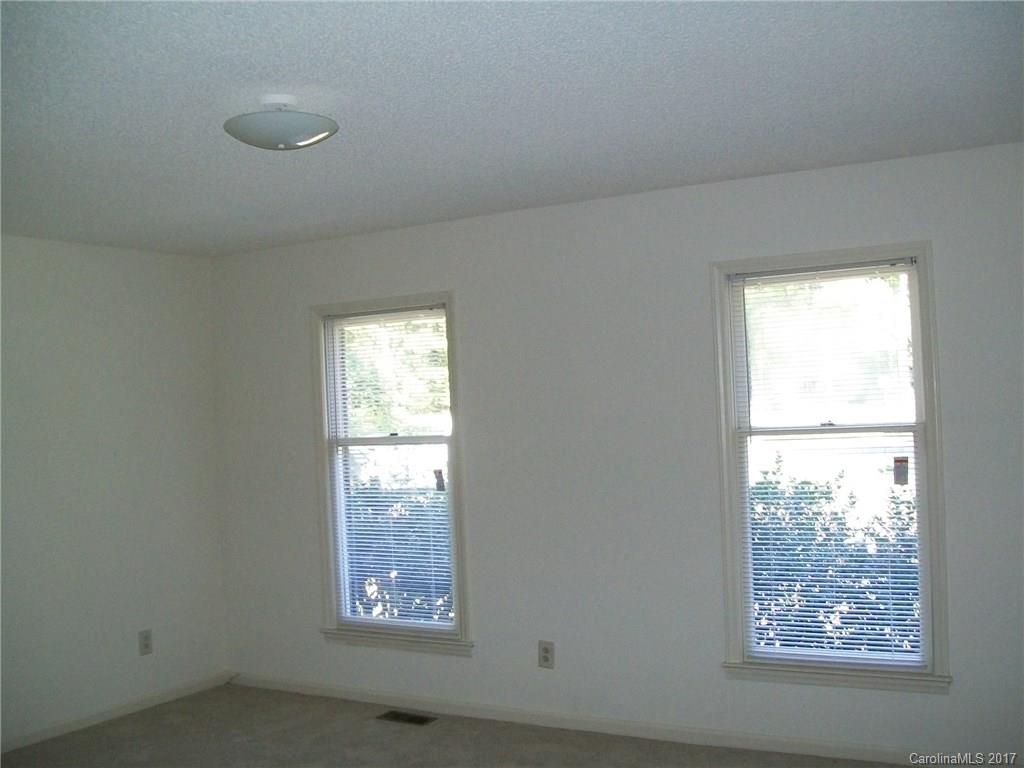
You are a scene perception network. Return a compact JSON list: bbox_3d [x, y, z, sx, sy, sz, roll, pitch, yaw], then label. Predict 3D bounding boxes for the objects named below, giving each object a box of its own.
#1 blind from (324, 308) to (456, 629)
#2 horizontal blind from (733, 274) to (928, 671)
[{"bbox_3d":[-0.630,0.430,5.447,0.760,1.630,0.040,-3,-1,30],"label":"blind"},{"bbox_3d":[1.285,0.329,4.331,0.770,1.635,0.040,-3,-1,30],"label":"horizontal blind"}]

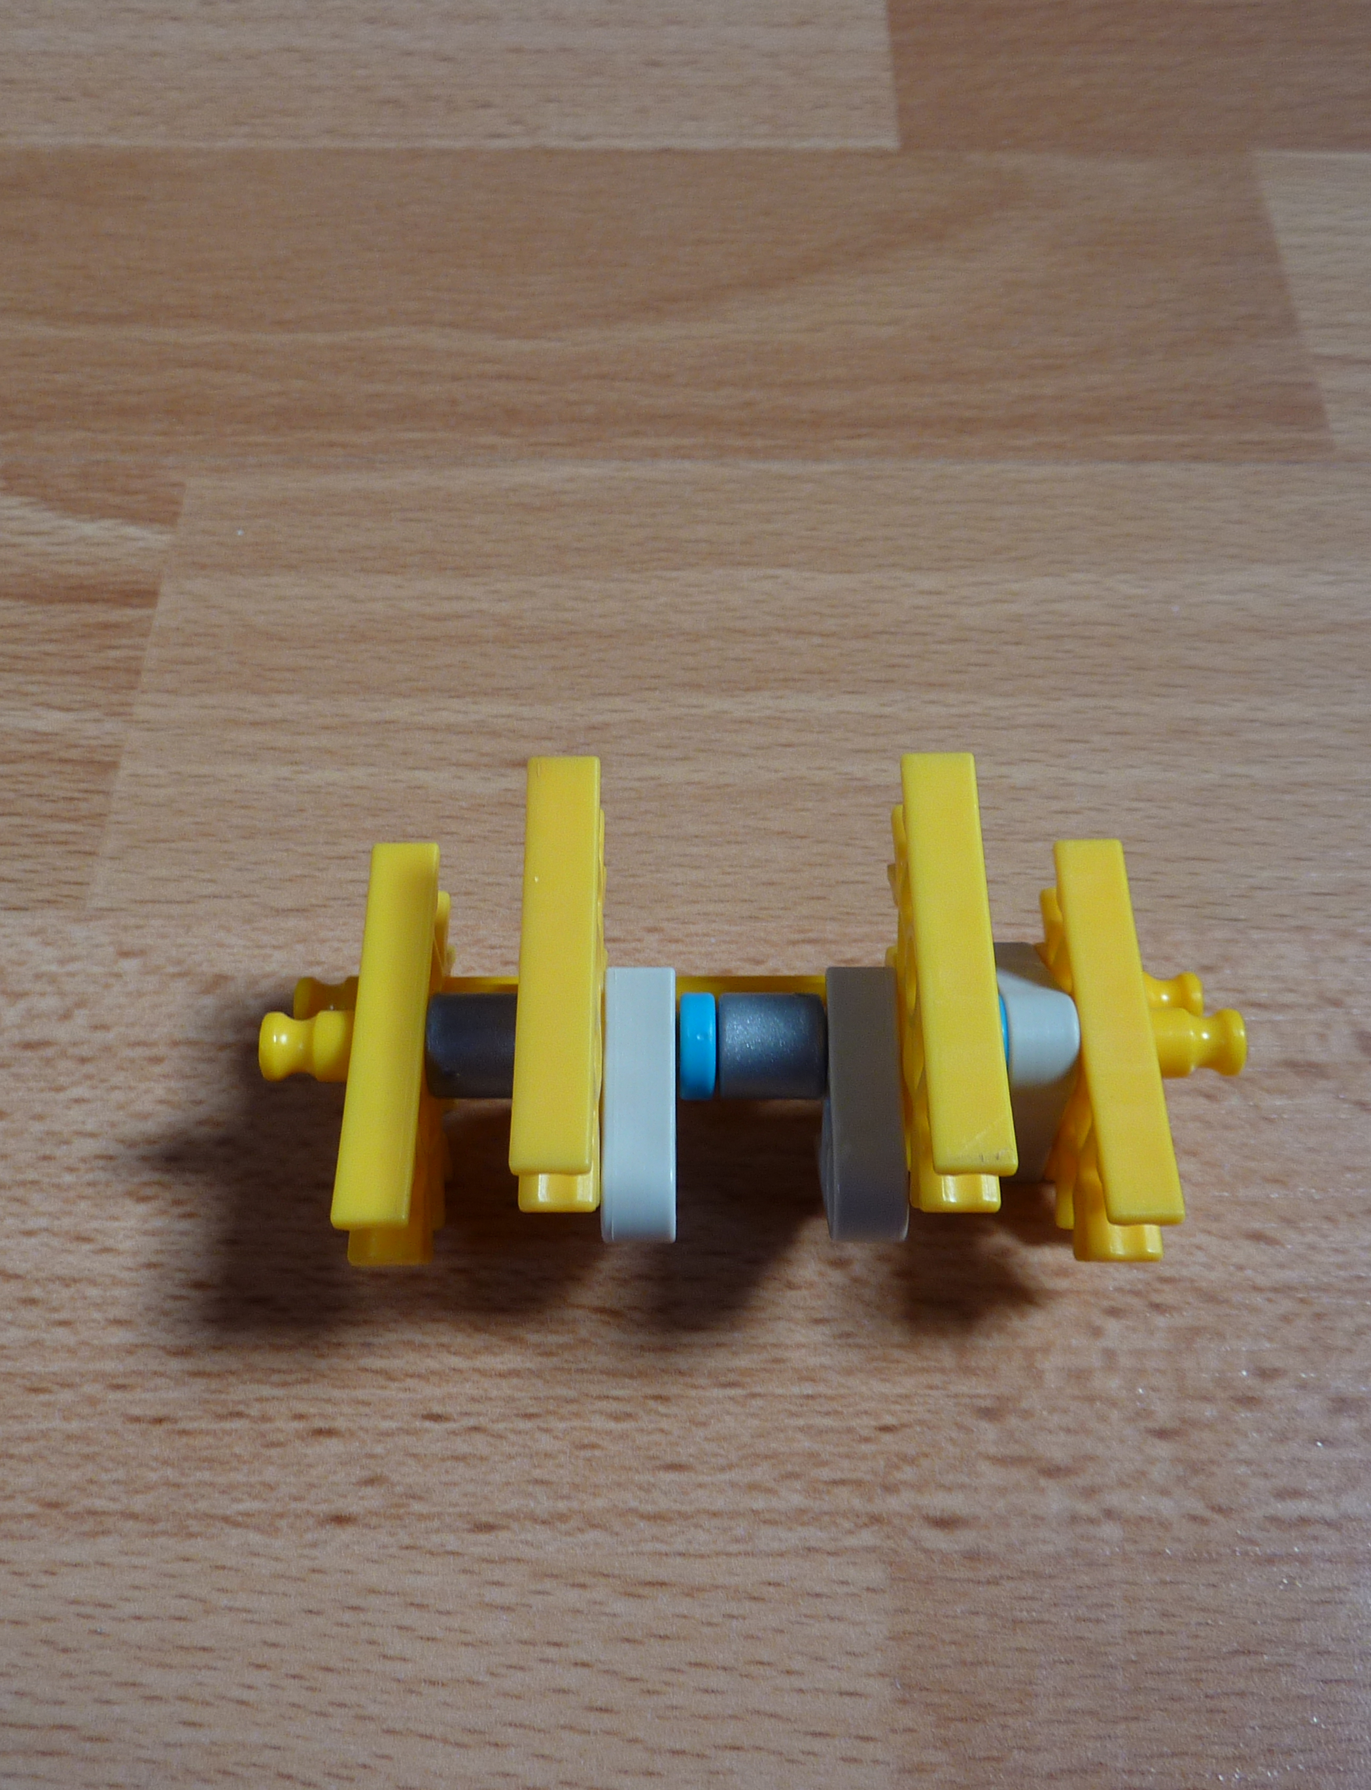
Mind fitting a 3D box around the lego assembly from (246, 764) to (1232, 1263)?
[{"bbox_3d":[0.006,0.014,0.150,0.086,0.038,0.038,0,58,0],"label":"lego assembly"}]

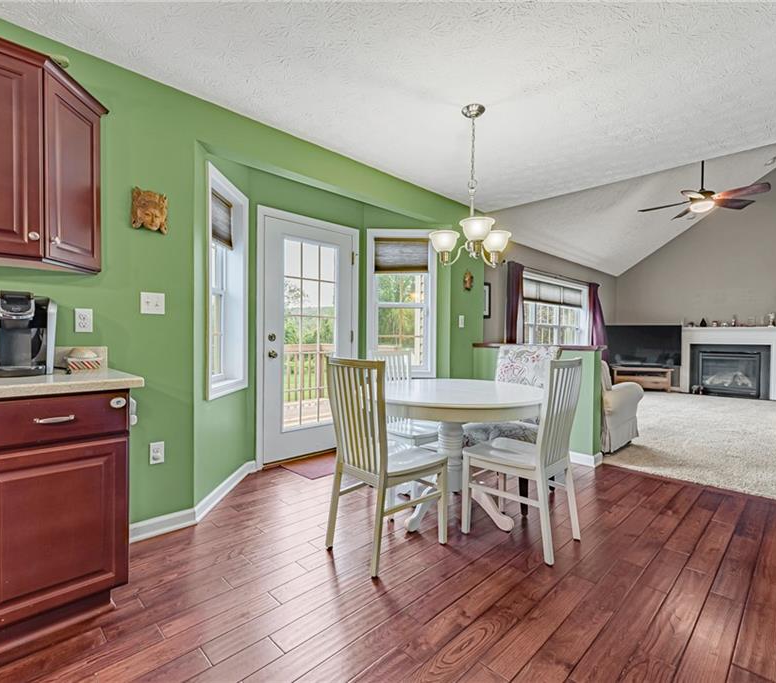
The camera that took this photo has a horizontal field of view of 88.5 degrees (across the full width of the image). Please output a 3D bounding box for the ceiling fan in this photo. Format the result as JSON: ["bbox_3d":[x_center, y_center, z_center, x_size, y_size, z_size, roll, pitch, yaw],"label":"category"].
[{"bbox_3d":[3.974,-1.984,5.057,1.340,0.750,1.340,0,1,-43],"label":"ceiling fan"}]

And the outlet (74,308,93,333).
[{"bbox_3d":[-1.487,-0.102,1.950,0.070,0.114,0.007,0,1,-43],"label":"outlet"}]

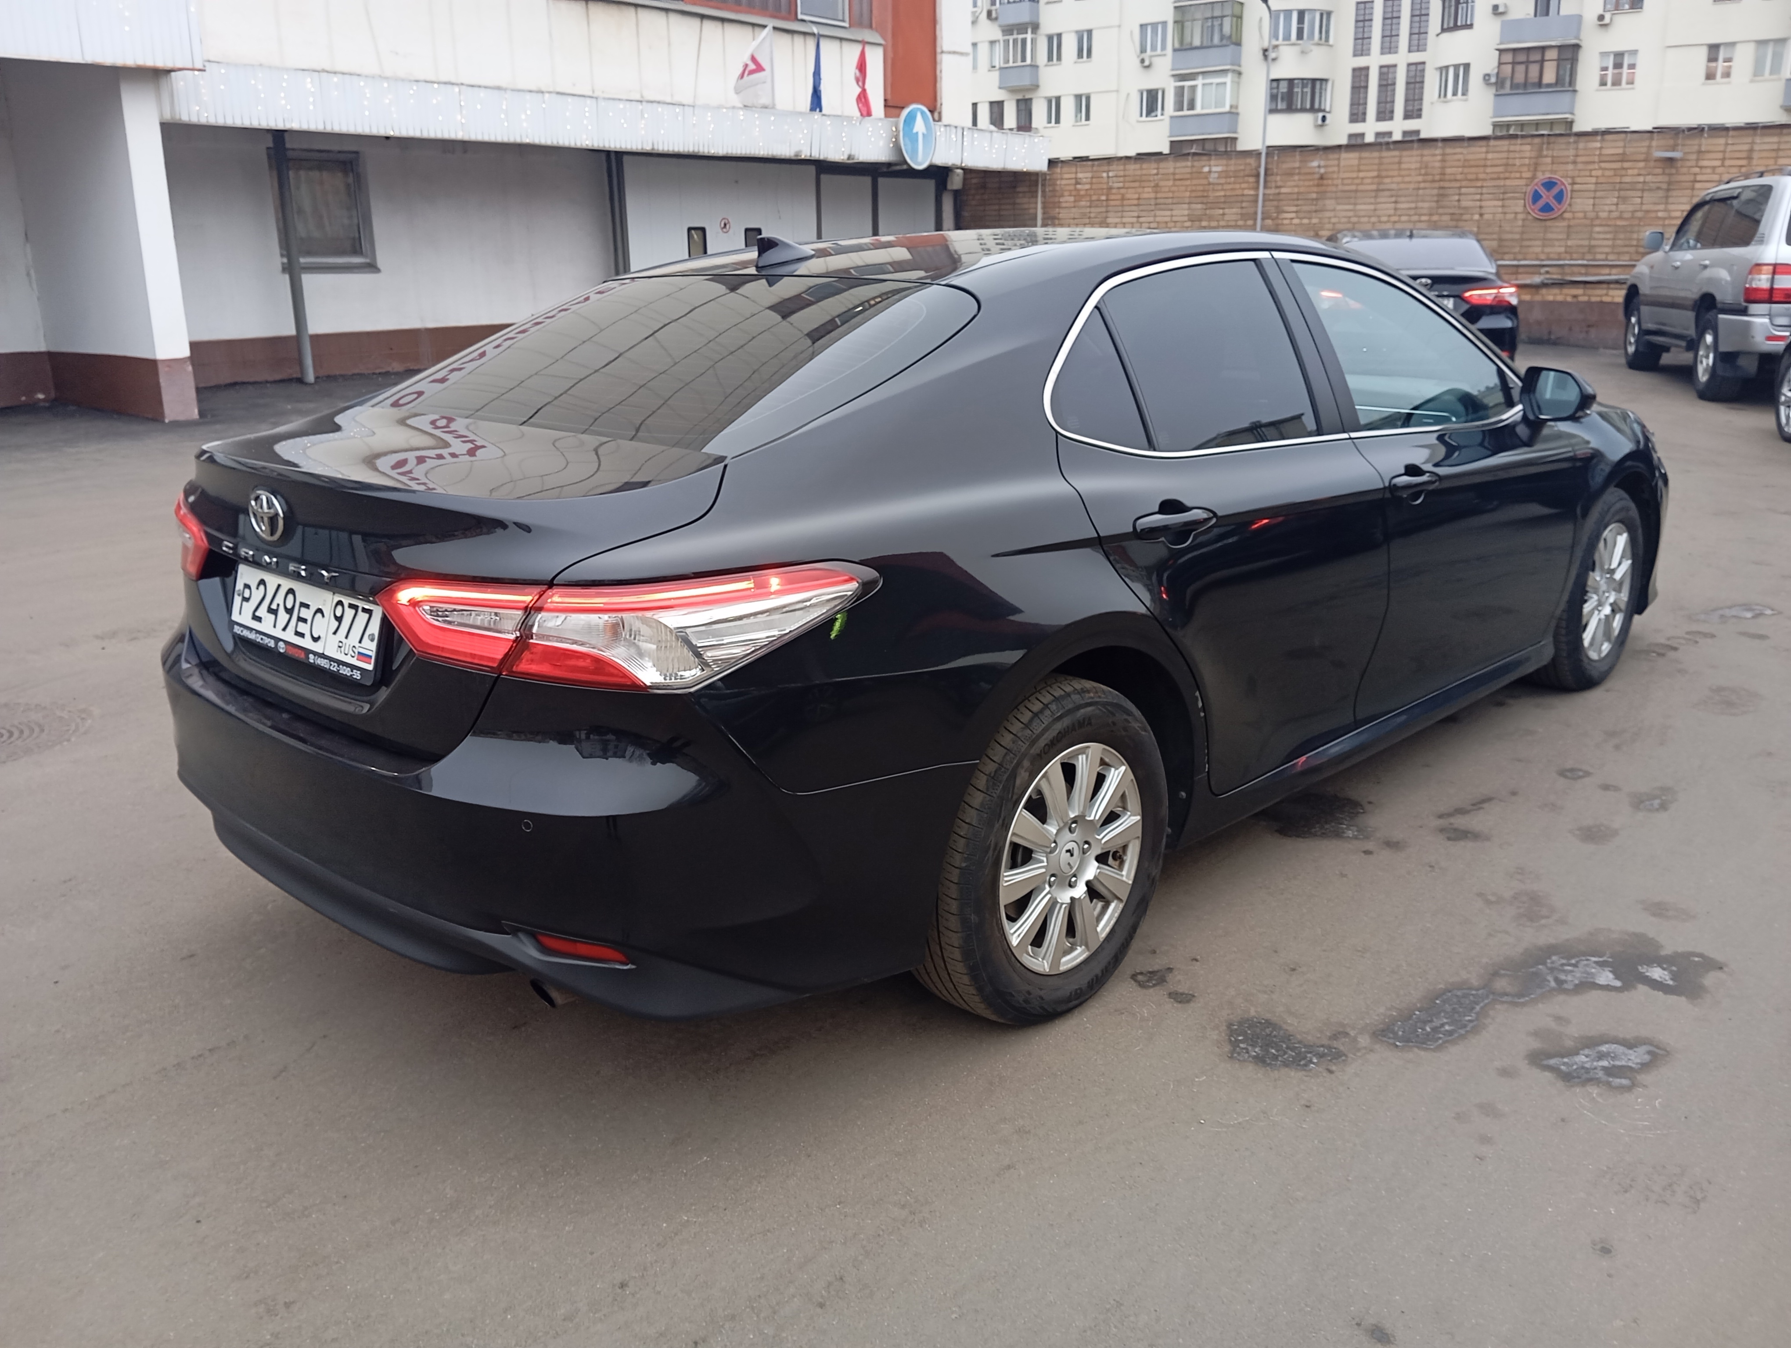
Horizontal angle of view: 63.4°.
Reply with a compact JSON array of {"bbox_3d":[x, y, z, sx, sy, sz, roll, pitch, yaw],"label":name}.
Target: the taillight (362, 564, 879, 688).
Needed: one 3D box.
[{"bbox_3d":[-0.416,-0.105,2.157,0.600,0.150,0.460,13,21,42],"label":"taillight"}]

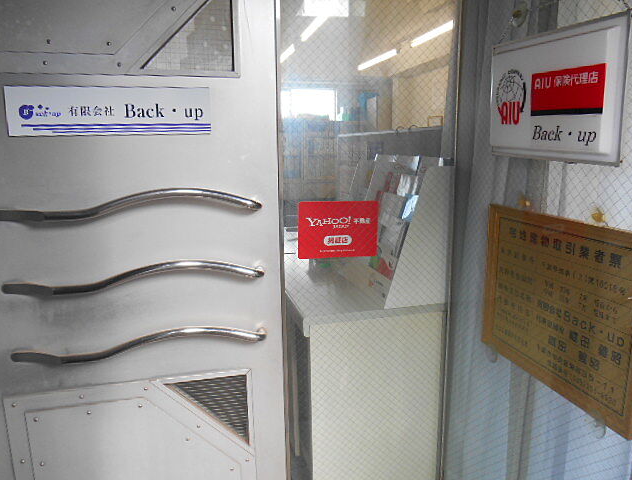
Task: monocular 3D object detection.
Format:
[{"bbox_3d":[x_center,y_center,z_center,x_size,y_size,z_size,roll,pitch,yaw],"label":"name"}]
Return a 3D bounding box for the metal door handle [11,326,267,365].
[{"bbox_3d":[-0.422,0.253,1.191,0.598,0.060,0.061,-3,12,-14],"label":"metal door handle"}]

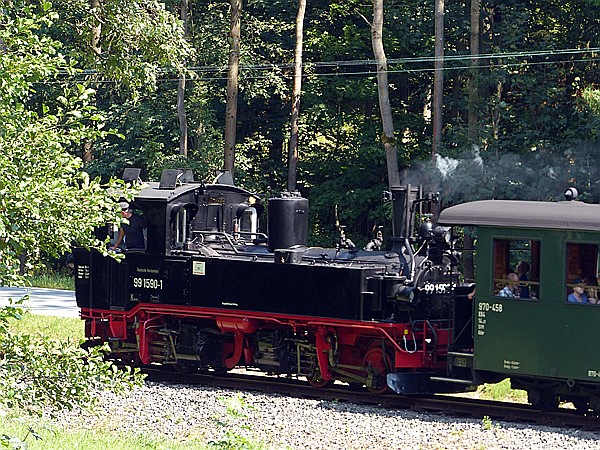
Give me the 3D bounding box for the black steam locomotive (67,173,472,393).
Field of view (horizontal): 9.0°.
[{"bbox_3d":[-0.430,0.870,63.500,2.100,3.400,8.700,-2,4,-43],"label":"black steam locomotive"}]

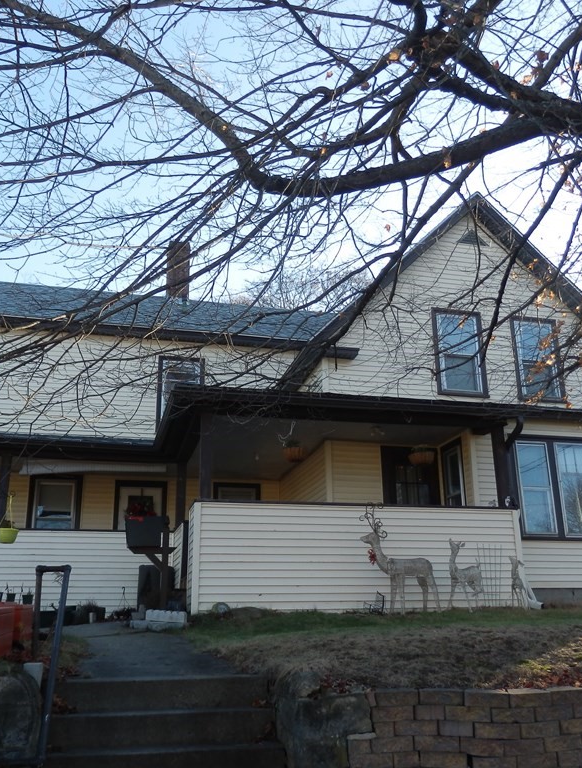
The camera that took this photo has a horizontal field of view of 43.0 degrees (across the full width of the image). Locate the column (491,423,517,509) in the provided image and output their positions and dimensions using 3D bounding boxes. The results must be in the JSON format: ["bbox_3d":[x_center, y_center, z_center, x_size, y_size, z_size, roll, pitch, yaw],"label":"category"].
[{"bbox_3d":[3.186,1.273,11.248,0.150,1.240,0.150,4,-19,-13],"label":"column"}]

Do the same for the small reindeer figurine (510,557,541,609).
[{"bbox_3d":[3.214,2.768,10.333,0.380,0.706,0.180,-10,-21,25],"label":"small reindeer figurine"}]

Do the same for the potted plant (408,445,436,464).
[{"bbox_3d":[1.976,1.074,11.187,0.410,0.250,0.410,-1,-19,0],"label":"potted plant"}]

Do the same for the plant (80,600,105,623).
[{"bbox_3d":[-3.136,3.597,11.668,0.370,0.320,0.350,4,-19,-13],"label":"plant"}]

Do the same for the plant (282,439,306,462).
[{"bbox_3d":[0.049,0.959,10.781,0.340,0.310,0.340,4,-19,-13],"label":"plant"}]

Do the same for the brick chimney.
[{"bbox_3d":[-2.907,-2.809,19.186,0.570,1.720,0.570,4,-19,-13],"label":"brick chimney"}]

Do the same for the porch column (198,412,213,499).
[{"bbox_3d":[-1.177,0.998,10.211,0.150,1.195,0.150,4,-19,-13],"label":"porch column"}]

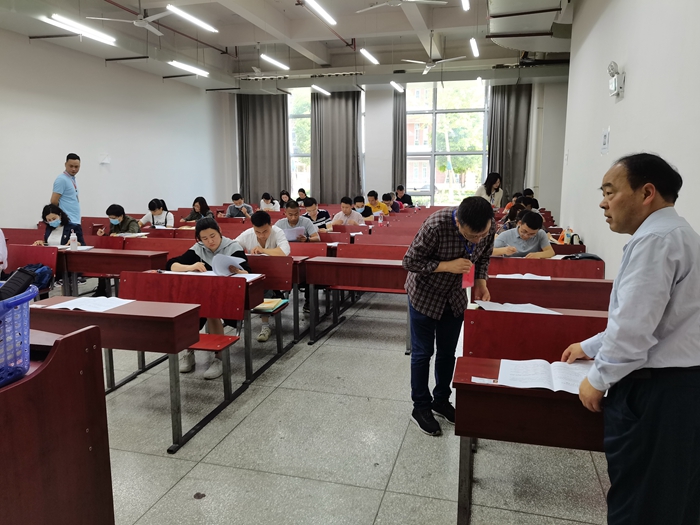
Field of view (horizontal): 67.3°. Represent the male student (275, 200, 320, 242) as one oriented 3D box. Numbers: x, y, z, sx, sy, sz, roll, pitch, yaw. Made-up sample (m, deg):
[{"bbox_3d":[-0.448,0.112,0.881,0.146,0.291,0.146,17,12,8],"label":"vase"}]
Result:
[{"bbox_3d":[-0.626,-0.107,6.087,0.550,1.210,0.720,2,10,11],"label":"male student"}]

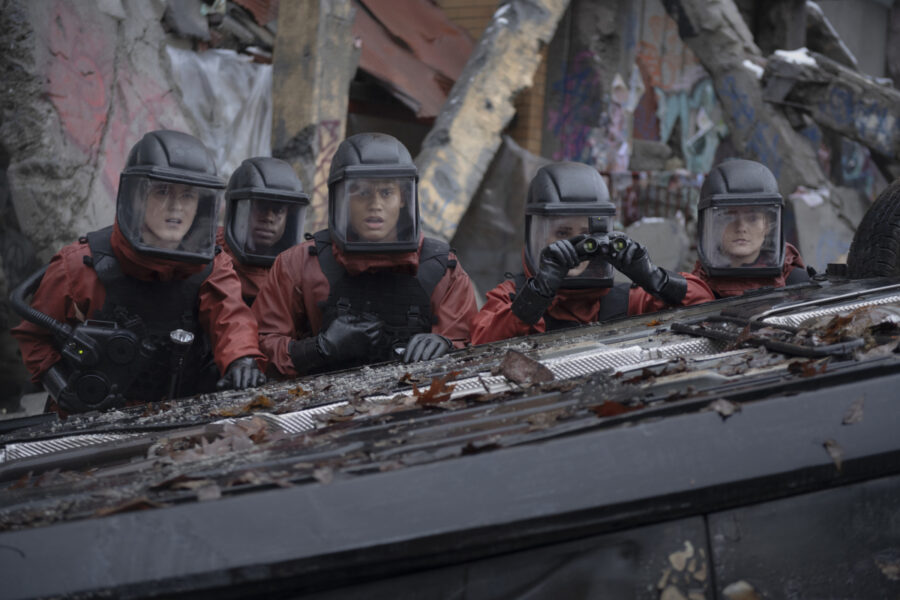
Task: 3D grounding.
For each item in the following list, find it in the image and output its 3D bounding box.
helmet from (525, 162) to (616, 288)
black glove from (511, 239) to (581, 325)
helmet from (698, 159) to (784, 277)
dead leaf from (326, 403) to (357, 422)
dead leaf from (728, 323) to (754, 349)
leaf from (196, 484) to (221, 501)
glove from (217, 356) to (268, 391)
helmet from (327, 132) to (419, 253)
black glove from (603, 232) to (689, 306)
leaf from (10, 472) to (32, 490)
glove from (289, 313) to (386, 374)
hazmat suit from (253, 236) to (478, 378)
[{"bbox_3d":[0.318,-0.202,4.150,0.240,0.310,0.290,-1,4,-15],"label":"helmet"},{"bbox_3d":[0.247,-0.050,3.970,0.120,0.250,0.120,28,9,-5],"label":"black glove"},{"bbox_3d":[0.818,-0.234,4.380,0.240,0.310,0.290,1,3,-3],"label":"helmet"},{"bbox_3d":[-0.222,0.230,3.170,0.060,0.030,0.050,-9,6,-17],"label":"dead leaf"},{"bbox_3d":[0.592,0.072,3.150,0.060,0.045,0.050,-9,5,-13],"label":"dead leaf"},{"bbox_3d":[-0.408,0.325,2.620,0.042,0.024,0.034,-9,6,-17],"label":"leaf"},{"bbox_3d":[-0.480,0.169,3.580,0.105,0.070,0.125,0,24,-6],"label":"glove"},{"bbox_3d":[-0.211,-0.287,4.130,0.240,0.310,0.290,1,5,-12],"label":"helmet"},{"bbox_3d":[0.498,-0.080,3.950,0.250,0.115,0.120,35,-3,-9],"label":"black glove"},{"bbox_3d":[-0.724,0.307,2.620,0.045,0.025,0.040,-9,5,-13],"label":"leaf"},{"bbox_3d":[-0.281,0.107,3.880,0.245,0.125,0.110,14,12,11],"label":"glove"},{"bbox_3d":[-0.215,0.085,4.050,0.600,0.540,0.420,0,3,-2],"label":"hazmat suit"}]

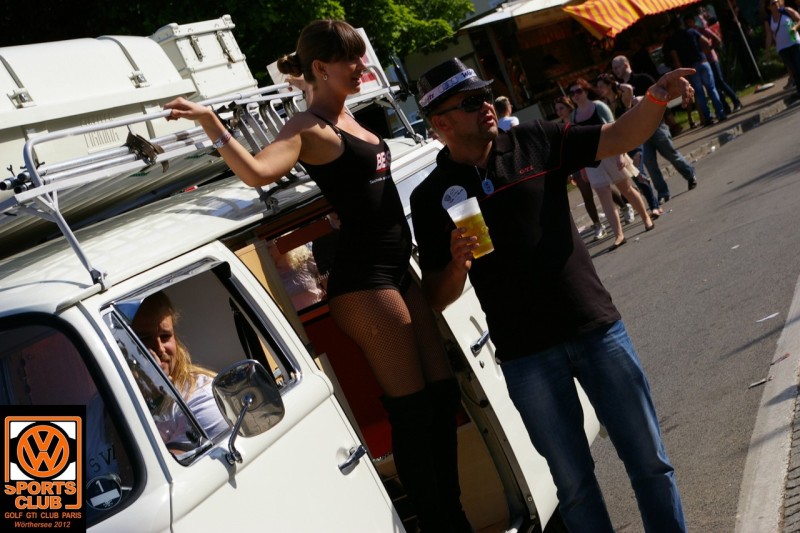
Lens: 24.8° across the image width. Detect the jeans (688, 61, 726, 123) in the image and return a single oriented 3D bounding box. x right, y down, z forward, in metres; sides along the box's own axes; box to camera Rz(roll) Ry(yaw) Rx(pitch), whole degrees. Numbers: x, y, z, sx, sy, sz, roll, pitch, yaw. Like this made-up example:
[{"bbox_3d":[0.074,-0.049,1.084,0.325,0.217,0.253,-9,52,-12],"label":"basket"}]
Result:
[{"bbox_3d":[4.917,-2.783,29.100,0.420,0.950,0.320,-20,4,-12],"label":"jeans"}]

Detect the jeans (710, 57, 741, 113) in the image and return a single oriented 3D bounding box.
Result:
[{"bbox_3d":[5.326,-2.959,29.900,0.420,0.900,0.360,-16,5,35],"label":"jeans"}]

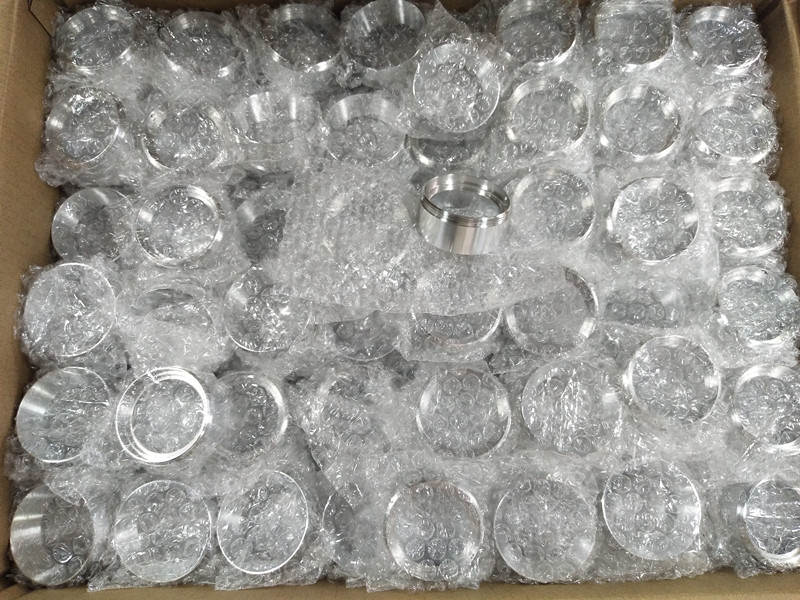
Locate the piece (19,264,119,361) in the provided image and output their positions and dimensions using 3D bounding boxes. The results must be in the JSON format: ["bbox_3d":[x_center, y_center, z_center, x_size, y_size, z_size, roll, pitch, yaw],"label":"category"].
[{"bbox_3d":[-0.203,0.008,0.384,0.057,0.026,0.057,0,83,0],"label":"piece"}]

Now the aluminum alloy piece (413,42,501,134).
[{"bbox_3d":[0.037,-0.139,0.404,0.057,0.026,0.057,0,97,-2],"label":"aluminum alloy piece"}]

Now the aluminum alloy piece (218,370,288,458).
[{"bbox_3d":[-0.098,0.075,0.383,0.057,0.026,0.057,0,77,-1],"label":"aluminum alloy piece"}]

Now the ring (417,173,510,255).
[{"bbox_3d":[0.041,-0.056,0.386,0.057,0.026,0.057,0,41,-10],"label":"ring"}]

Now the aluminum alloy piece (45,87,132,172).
[{"bbox_3d":[-0.222,-0.119,0.437,0.057,0.026,0.057,0,77,-1],"label":"aluminum alloy piece"}]

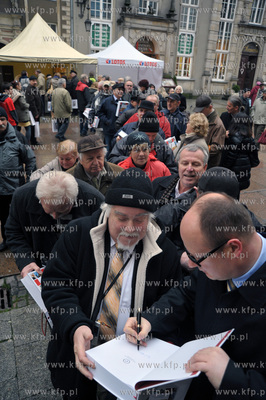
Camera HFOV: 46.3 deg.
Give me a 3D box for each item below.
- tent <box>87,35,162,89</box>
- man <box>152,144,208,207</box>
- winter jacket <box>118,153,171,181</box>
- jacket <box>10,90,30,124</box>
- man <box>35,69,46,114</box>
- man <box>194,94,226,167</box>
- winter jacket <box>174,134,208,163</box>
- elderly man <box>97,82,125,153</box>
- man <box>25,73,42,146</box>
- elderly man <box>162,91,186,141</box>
[{"bbox_3d":[-0.548,-6.139,15.103,3.000,3.240,3.000,-6,26,-19],"label":"tent"},{"bbox_3d":[0.291,0.464,2.318,0.580,1.780,0.400,16,27,26],"label":"man"},{"bbox_3d":[0.047,-0.072,2.870,0.560,0.720,0.360,7,24,8],"label":"winter jacket"},{"bbox_3d":[-2.794,-2.366,7.740,0.370,0.800,0.460,-15,29,-33],"label":"jacket"},{"bbox_3d":[-3.657,-4.221,12.328,0.400,1.740,0.500,0,24,-6],"label":"man"},{"bbox_3d":[1.292,-0.860,5.353,0.410,1.760,0.520,14,27,24],"label":"man"},{"bbox_3d":[0.774,-0.527,4.076,0.360,0.700,0.470,17,28,30],"label":"winter jacket"},{"bbox_3d":[-0.413,-1.599,6.794,0.600,1.800,0.420,-16,30,-35],"label":"elderly man"},{"bbox_3d":[-2.658,-2.377,8.314,0.400,1.760,0.500,0,24,-5],"label":"man"},{"bbox_3d":[0.652,-0.975,5.551,0.580,1.780,0.380,14,27,24],"label":"elderly man"}]

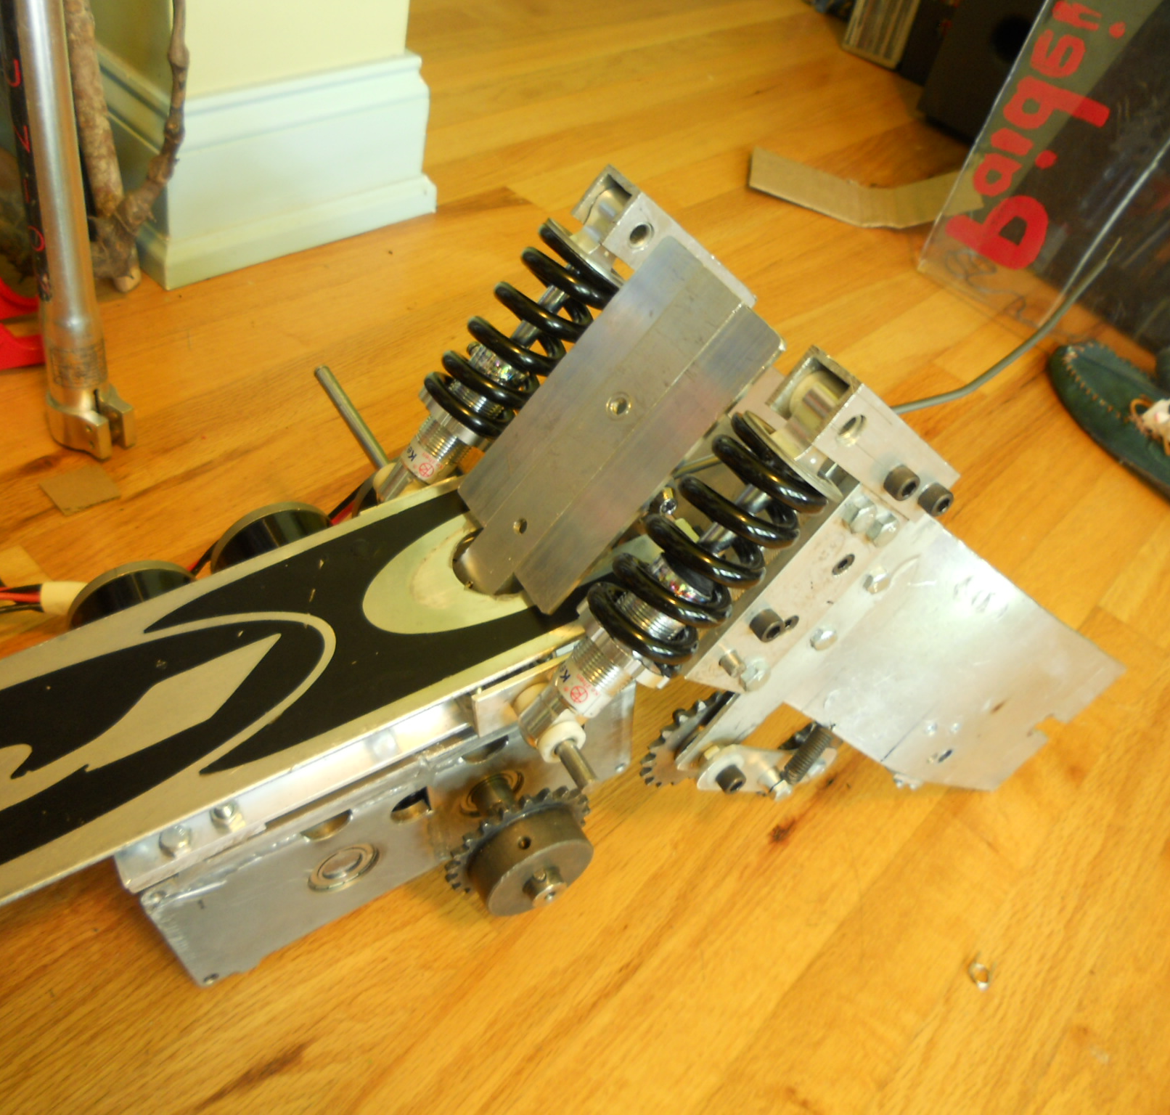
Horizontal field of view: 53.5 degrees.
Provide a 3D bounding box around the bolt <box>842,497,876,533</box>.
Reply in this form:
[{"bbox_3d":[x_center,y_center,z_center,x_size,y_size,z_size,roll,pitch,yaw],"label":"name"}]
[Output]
[{"bbox_3d":[0.110,-0.017,0.467,0.013,0.013,0.006,-24,54,-19],"label":"bolt"}]

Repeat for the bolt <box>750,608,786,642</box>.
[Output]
[{"bbox_3d":[0.077,0.029,0.489,0.012,0.012,0.008,-24,54,-19],"label":"bolt"}]

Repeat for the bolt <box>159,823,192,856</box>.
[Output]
[{"bbox_3d":[-0.152,0.105,0.432,0.011,0.004,0.011,-24,54,-19],"label":"bolt"}]

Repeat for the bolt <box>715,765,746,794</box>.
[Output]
[{"bbox_3d":[0.071,0.108,0.564,0.012,0.012,0.008,-24,54,-19],"label":"bolt"}]

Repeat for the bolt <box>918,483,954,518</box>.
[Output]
[{"bbox_3d":[0.147,-0.024,0.485,0.012,0.012,0.008,-24,54,-19],"label":"bolt"}]

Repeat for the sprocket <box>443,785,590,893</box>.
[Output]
[{"bbox_3d":[-0.024,0.130,0.504,0.072,0.072,0.023,-24,54,-19],"label":"sprocket"}]

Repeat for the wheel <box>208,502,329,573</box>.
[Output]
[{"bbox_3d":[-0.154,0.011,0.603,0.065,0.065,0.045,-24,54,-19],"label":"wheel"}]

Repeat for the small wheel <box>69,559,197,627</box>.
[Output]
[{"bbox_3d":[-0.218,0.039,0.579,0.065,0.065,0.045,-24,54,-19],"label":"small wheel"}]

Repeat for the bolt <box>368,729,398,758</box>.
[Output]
[{"bbox_3d":[-0.080,0.074,0.459,0.011,0.004,0.011,-24,54,-19],"label":"bolt"}]

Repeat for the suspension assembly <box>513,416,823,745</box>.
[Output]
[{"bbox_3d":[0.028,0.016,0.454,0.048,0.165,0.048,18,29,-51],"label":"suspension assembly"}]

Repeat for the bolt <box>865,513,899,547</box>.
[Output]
[{"bbox_3d":[0.125,-0.011,0.487,0.013,0.013,0.006,-24,54,-19],"label":"bolt"}]

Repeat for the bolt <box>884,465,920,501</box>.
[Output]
[{"bbox_3d":[0.126,-0.029,0.460,0.012,0.012,0.008,-24,54,-19],"label":"bolt"}]

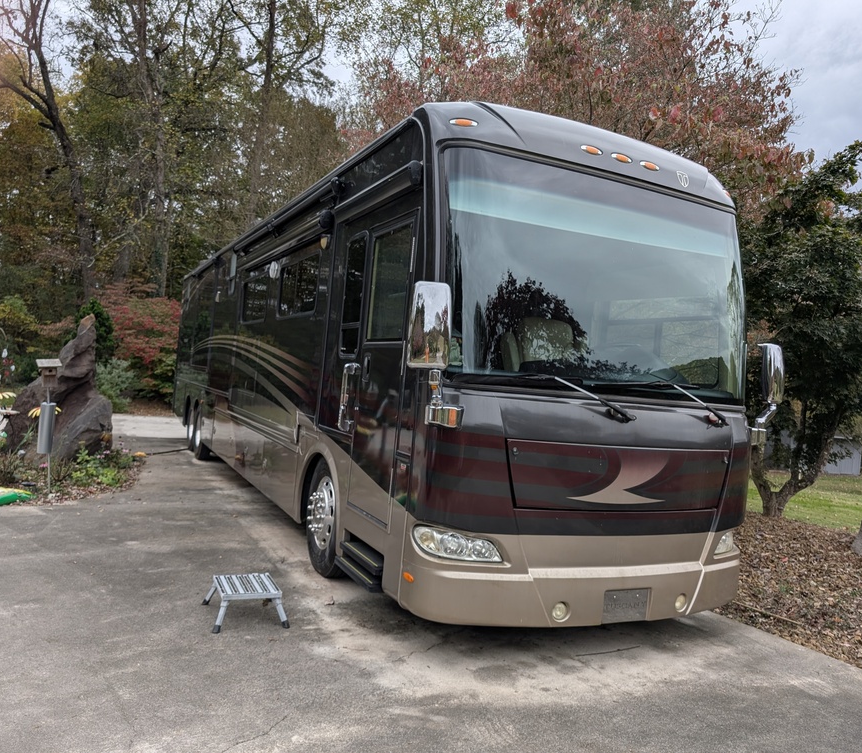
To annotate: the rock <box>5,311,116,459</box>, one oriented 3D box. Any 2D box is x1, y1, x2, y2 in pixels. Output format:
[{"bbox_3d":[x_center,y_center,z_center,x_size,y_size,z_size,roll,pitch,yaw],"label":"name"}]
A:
[{"bbox_3d":[-5.462,0.118,10.300,1.560,2.150,1.300,5,0,-28],"label":"rock"}]

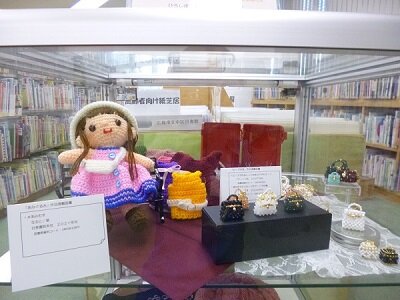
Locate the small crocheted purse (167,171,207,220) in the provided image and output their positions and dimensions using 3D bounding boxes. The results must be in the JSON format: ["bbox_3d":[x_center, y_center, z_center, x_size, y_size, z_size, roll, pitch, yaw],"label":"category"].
[{"bbox_3d":[-0.032,0.097,0.626,0.089,0.106,0.047,-1,10,-6],"label":"small crocheted purse"}]

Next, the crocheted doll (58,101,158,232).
[{"bbox_3d":[-0.186,0.027,0.578,0.196,0.250,0.132,-3,10,-18],"label":"crocheted doll"}]

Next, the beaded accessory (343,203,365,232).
[{"bbox_3d":[0.292,0.126,0.529,0.038,0.050,0.019,3,10,14],"label":"beaded accessory"}]

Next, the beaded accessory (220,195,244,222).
[{"bbox_3d":[0.053,0.094,0.456,0.033,0.041,0.025,-2,10,-12],"label":"beaded accessory"}]

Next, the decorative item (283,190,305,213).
[{"bbox_3d":[0.163,0.090,0.493,0.034,0.036,0.025,-1,10,-8],"label":"decorative item"}]

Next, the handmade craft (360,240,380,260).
[{"bbox_3d":[0.281,0.166,0.467,0.032,0.027,0.024,3,10,15],"label":"handmade craft"}]

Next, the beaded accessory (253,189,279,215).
[{"bbox_3d":[0.111,0.088,0.480,0.040,0.043,0.025,-1,10,-8],"label":"beaded accessory"}]

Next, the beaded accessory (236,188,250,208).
[{"bbox_3d":[0.076,0.087,0.507,0.025,0.036,0.017,-2,10,-12],"label":"beaded accessory"}]

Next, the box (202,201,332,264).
[{"bbox_3d":[0.118,0.140,0.499,0.209,0.065,0.082,-2,10,-14],"label":"box"}]

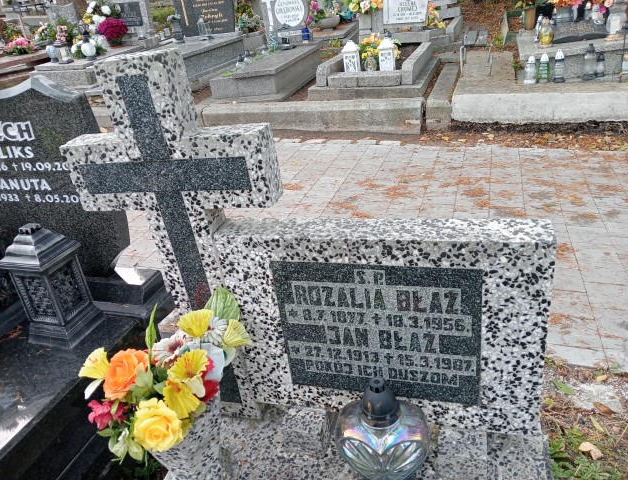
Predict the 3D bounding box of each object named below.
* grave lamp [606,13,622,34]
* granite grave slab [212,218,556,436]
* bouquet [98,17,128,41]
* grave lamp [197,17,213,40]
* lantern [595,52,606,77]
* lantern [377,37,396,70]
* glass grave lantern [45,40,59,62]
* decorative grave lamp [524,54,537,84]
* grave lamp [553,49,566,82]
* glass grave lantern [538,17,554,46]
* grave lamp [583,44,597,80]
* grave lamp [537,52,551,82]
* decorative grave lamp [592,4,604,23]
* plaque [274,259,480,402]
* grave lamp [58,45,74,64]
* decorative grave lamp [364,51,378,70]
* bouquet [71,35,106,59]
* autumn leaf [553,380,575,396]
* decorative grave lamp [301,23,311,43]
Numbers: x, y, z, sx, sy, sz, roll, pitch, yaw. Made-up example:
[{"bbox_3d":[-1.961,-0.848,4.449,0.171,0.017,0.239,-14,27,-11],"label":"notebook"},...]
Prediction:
[{"bbox_3d":[3.044,-2.200,5.250,0.155,0.225,0.155,2,29,18],"label":"grave lamp"},{"bbox_3d":[0.160,0.204,1.239,0.730,0.519,0.089,1,29,18],"label":"granite grave slab"},{"bbox_3d":[-2.879,-3.008,7.400,0.360,0.330,0.360,2,27,18],"label":"bouquet"},{"bbox_3d":[-1.575,-3.071,7.500,0.200,0.330,0.200,2,29,18],"label":"grave lamp"},{"bbox_3d":[2.690,-1.648,4.850,0.090,0.215,0.090,2,29,18],"label":"lantern"},{"bbox_3d":[0.716,-1.820,5.050,0.142,0.325,0.142,2,27,18],"label":"lantern"},{"bbox_3d":[-3.363,-2.440,6.639,0.125,0.280,0.125,2,27,18],"label":"glass grave lantern"},{"bbox_3d":[2.012,-1.584,4.800,0.120,0.265,0.120,2,29,18],"label":"decorative grave lamp"},{"bbox_3d":[2.277,-1.623,4.786,0.098,0.295,0.098,2,27,18],"label":"grave lamp"},{"bbox_3d":[2.308,-2.079,5.150,0.145,0.285,0.145,2,29,18],"label":"glass grave lantern"},{"bbox_3d":[2.542,-1.645,4.751,0.112,0.320,0.112,2,27,18],"label":"grave lamp"},{"bbox_3d":[2.142,-1.603,4.800,0.115,0.265,0.115,2,29,18],"label":"grave lamp"},{"bbox_3d":[3.210,-2.554,5.850,0.130,0.220,0.130,2,29,18],"label":"decorative grave lamp"},{"bbox_3d":[0.134,0.195,1.101,0.426,0.334,0.020,1,27,19],"label":"plaque"},{"bbox_3d":[-3.173,-2.399,6.596,0.135,0.250,0.135,2,27,18],"label":"grave lamp"},{"bbox_3d":[0.559,-1.764,5.077,0.120,0.200,0.120,2,27,18],"label":"decorative grave lamp"},{"bbox_3d":[-2.933,-2.511,6.720,0.400,0.240,0.280,2,27,18],"label":"bouquet"},{"bbox_3d":[0.808,0.471,1.664,0.030,0.012,0.078,-19,28,-24],"label":"autumn leaf"},{"bbox_3d":[-0.104,-2.892,7.200,0.120,0.260,0.120,-6,27,3],"label":"decorative grave lamp"}]

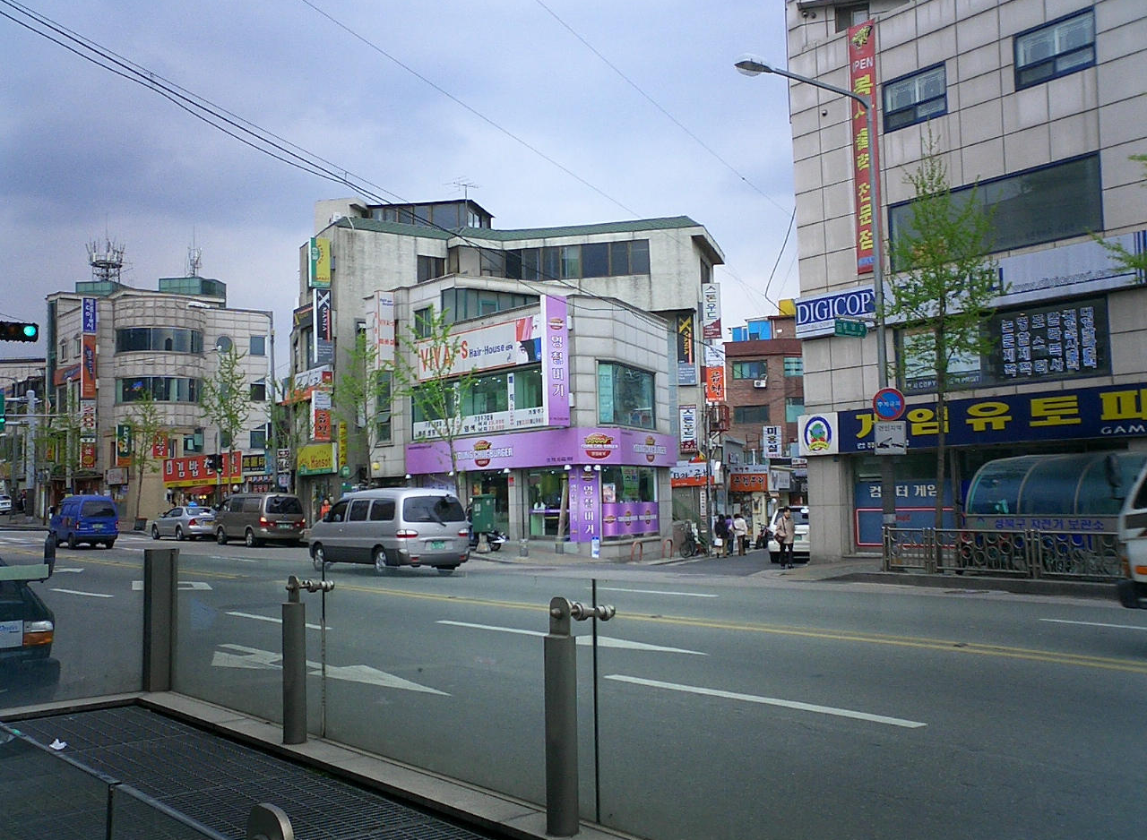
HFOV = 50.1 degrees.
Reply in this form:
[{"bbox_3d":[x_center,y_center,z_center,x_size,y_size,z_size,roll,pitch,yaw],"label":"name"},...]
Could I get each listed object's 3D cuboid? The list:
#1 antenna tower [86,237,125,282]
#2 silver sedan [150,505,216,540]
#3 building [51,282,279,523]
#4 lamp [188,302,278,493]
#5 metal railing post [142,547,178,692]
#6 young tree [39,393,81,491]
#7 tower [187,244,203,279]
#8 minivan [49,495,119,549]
[{"bbox_3d":[-29.540,-10.111,77.500,2.300,2.800,2.300,2,-5,-37],"label":"antenna tower"},{"bbox_3d":[-16.200,4.360,51.600,1.800,1.450,4.700,2,-5,-39],"label":"silver sedan"},{"bbox_3d":[-26.990,-1.148,80.686,12.000,15.500,9.500,2,-5,-37],"label":"building"},{"bbox_3d":[-13.650,0.080,49.200,3.600,9.400,0.350,2,-5,-39],"label":"lamp"},{"bbox_3d":[-3.288,1.595,9.770,0.250,1.130,0.200,0,-4,-12],"label":"metal railing post"},{"bbox_3d":[-27.700,2.000,66.000,2.400,7.300,2.400,1,-4,-23],"label":"young tree"},{"bbox_3d":[-24.858,-10.385,80.500,1.000,2.200,1.000,2,-5,-37],"label":"tower"},{"bbox_3d":[-17.458,3.635,43.760,1.420,1.880,3.500,2,-5,-37],"label":"minivan"}]

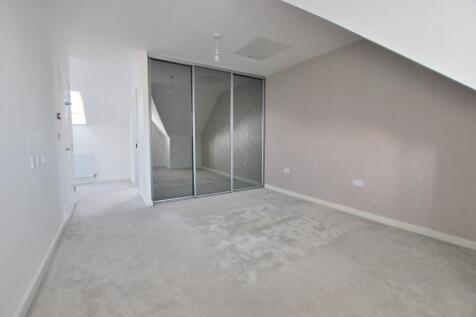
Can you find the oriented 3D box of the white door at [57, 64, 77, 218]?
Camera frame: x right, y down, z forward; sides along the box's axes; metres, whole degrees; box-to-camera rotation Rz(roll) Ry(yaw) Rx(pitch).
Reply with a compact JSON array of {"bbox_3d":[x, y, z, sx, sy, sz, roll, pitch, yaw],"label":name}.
[{"bbox_3d":[-2.507,-0.172,2.909,0.050,1.985,0.780,-3,5,-33],"label":"white door"}]

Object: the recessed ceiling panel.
[{"bbox_3d":[0.372,-1.684,3.099,0.584,0.030,0.625,-3,5,-33],"label":"recessed ceiling panel"}]

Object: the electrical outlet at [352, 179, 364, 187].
[{"bbox_3d":[1.712,0.348,2.823,0.013,0.087,0.146,-3,5,-33],"label":"electrical outlet"}]

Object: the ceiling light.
[{"bbox_3d":[-0.276,-1.470,2.667,0.105,0.355,0.105,0,4,0],"label":"ceiling light"}]

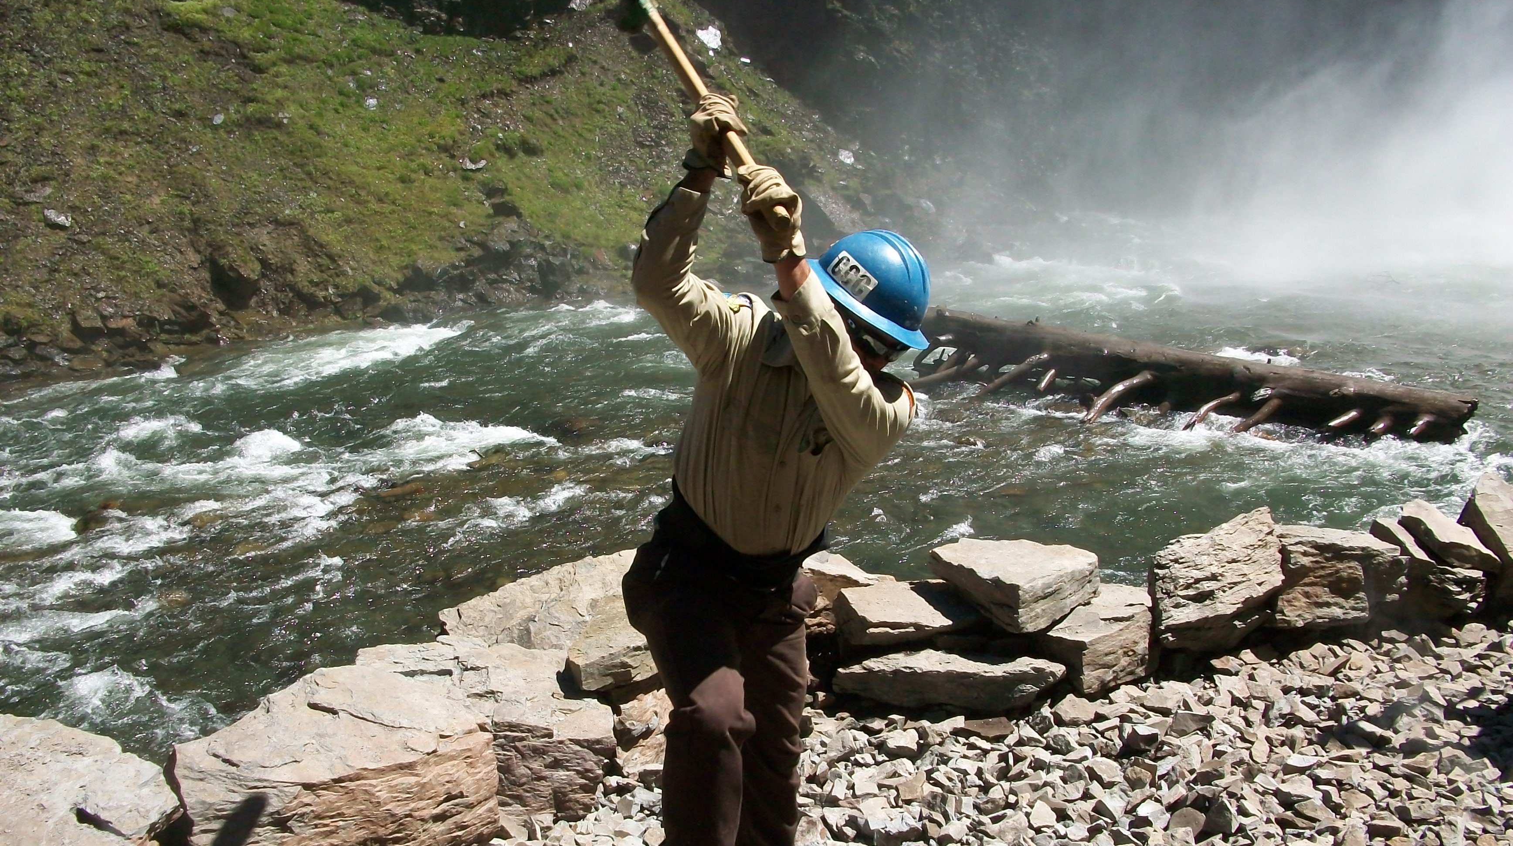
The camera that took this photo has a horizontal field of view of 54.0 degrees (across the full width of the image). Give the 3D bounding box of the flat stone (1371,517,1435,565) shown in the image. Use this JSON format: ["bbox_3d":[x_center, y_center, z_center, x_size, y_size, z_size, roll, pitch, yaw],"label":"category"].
[{"bbox_3d":[2.800,0.497,6.459,0.270,0.150,0.170,5,9,35],"label":"flat stone"}]

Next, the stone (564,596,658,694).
[{"bbox_3d":[-0.380,0.710,4.802,0.360,0.150,0.380,-5,9,-35],"label":"stone"}]

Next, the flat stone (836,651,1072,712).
[{"bbox_3d":[0.605,0.809,4.678,0.690,0.140,0.280,0,9,0],"label":"flat stone"}]

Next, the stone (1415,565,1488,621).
[{"bbox_3d":[2.635,0.636,5.652,0.240,0.170,0.220,3,10,15],"label":"stone"}]

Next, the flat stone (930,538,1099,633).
[{"bbox_3d":[0.870,0.541,5.008,0.450,0.150,0.430,-9,13,-42],"label":"flat stone"}]

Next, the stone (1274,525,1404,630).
[{"bbox_3d":[2.165,0.577,5.582,0.420,0.310,0.300,3,10,15],"label":"stone"}]

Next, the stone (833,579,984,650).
[{"bbox_3d":[0.530,0.639,4.994,0.500,0.095,0.400,0,10,-2],"label":"stone"}]

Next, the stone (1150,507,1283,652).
[{"bbox_3d":[1.860,0.618,6.040,0.440,0.460,0.320,-2,7,-15],"label":"stone"}]

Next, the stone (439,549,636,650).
[{"bbox_3d":[-0.640,0.702,5.527,0.480,0.260,1.000,6,9,40],"label":"stone"}]

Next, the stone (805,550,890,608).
[{"bbox_3d":[0.320,0.590,5.614,0.340,0.170,0.300,2,7,15],"label":"stone"}]

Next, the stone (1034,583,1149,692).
[{"bbox_3d":[1.245,0.797,5.528,0.300,0.250,0.410,6,9,42],"label":"stone"}]

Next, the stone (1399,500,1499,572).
[{"bbox_3d":[2.615,0.447,5.631,0.190,0.090,0.350,-8,32,-38],"label":"stone"}]

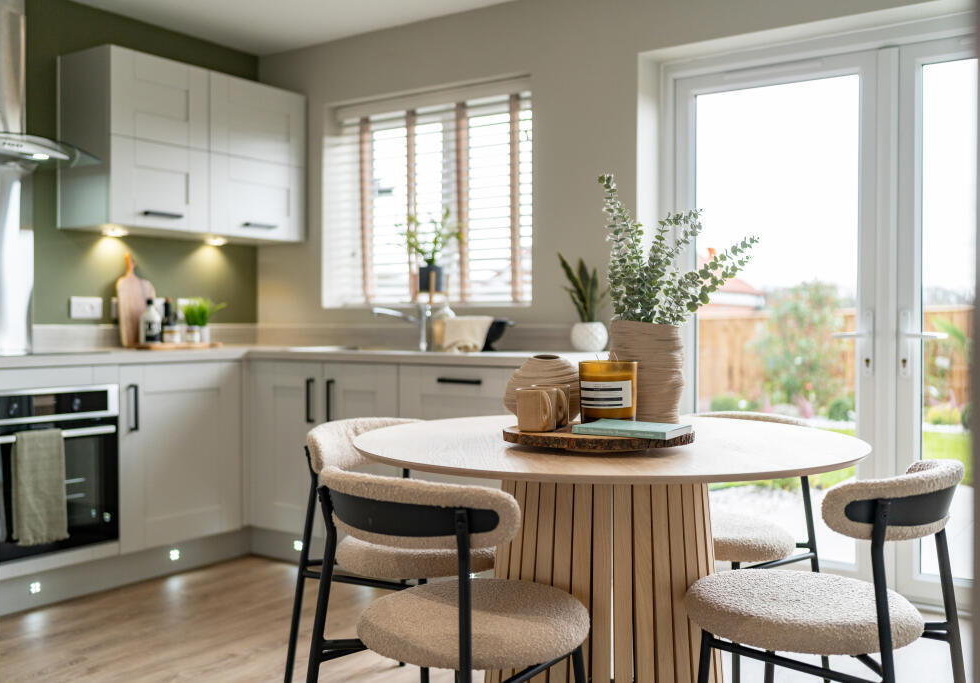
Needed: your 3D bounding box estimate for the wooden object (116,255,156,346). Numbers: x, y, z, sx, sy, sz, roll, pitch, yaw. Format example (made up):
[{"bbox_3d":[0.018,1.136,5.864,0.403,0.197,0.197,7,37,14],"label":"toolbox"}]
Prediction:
[{"bbox_3d":[-1.577,-0.184,4.470,0.024,0.435,0.205,-11,-6,35],"label":"wooden object"}]

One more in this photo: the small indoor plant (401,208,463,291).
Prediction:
[{"bbox_3d":[-0.259,-0.409,4.480,0.270,0.390,0.230,0,1,-3],"label":"small indoor plant"}]

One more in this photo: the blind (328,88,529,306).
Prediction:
[{"bbox_3d":[-0.239,-0.641,4.572,1.170,0.925,0.065,1,1,34],"label":"blind"}]

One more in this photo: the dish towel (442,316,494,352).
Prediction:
[{"bbox_3d":[-0.087,-0.029,4.022,0.185,0.145,0.110,1,1,35],"label":"dish towel"}]

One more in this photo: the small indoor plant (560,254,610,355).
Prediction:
[{"bbox_3d":[0.367,-0.153,3.865,0.200,0.385,0.180,0,1,5],"label":"small indoor plant"}]

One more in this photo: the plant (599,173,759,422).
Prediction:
[{"bbox_3d":[0.456,-0.092,2.410,0.385,0.630,0.300,0,1,0],"label":"plant"}]

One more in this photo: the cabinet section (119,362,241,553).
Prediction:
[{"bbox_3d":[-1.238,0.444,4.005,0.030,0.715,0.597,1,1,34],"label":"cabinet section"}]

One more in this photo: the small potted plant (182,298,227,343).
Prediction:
[{"bbox_3d":[-1.308,-0.096,4.560,0.190,0.215,0.160,0,1,-16],"label":"small potted plant"}]

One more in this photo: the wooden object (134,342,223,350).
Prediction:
[{"bbox_3d":[-1.372,0.022,4.432,0.270,0.022,0.380,1,1,35],"label":"wooden object"}]

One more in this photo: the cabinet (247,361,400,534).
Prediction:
[{"bbox_3d":[-0.523,0.438,4.258,0.825,0.720,0.580,1,1,34],"label":"cabinet"}]

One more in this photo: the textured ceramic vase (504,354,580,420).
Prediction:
[{"bbox_3d":[0.123,0.105,2.210,0.187,0.145,0.187,0,1,3],"label":"textured ceramic vase"}]

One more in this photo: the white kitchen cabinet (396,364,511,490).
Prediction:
[{"bbox_3d":[0.067,0.443,3.860,0.600,0.720,0.580,1,1,34],"label":"white kitchen cabinet"}]

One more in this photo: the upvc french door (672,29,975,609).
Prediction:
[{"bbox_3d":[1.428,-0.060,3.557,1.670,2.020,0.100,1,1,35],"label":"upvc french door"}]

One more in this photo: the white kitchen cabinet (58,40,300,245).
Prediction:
[{"bbox_3d":[-1.362,-0.838,4.541,0.363,0.720,1.080,1,1,35],"label":"white kitchen cabinet"}]

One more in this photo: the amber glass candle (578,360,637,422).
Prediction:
[{"bbox_3d":[0.273,0.119,2.300,0.132,0.143,0.132,0,1,10],"label":"amber glass candle"}]

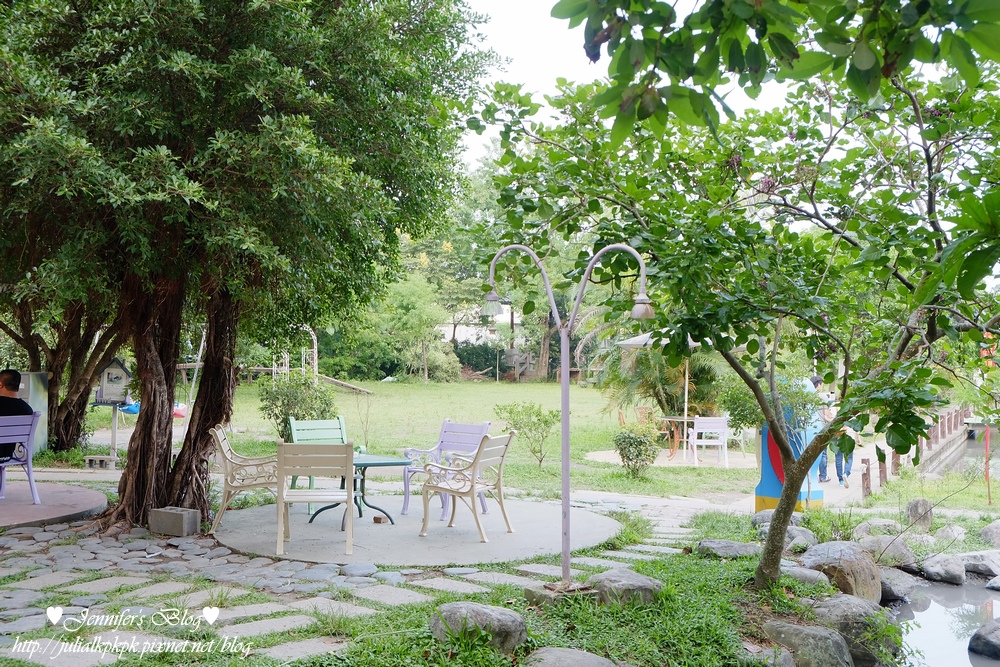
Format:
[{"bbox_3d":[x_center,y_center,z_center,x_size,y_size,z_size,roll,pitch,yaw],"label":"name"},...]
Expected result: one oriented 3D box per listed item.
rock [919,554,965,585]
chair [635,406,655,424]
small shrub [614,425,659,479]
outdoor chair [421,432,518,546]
[{"bbox_3d":[4.547,2.431,10.300,0.460,0.280,0.420,0,-1,24],"label":"rock"},{"bbox_3d":[2.974,1.893,19.500,0.600,0.900,0.560,0,-1,42],"label":"chair"},{"bbox_3d":[2.075,1.793,15.200,0.708,0.800,0.700,0,-1,8],"label":"small shrub"},{"bbox_3d":[-0.278,1.265,8.525,0.660,0.880,0.560,-1,-1,29],"label":"outdoor chair"}]

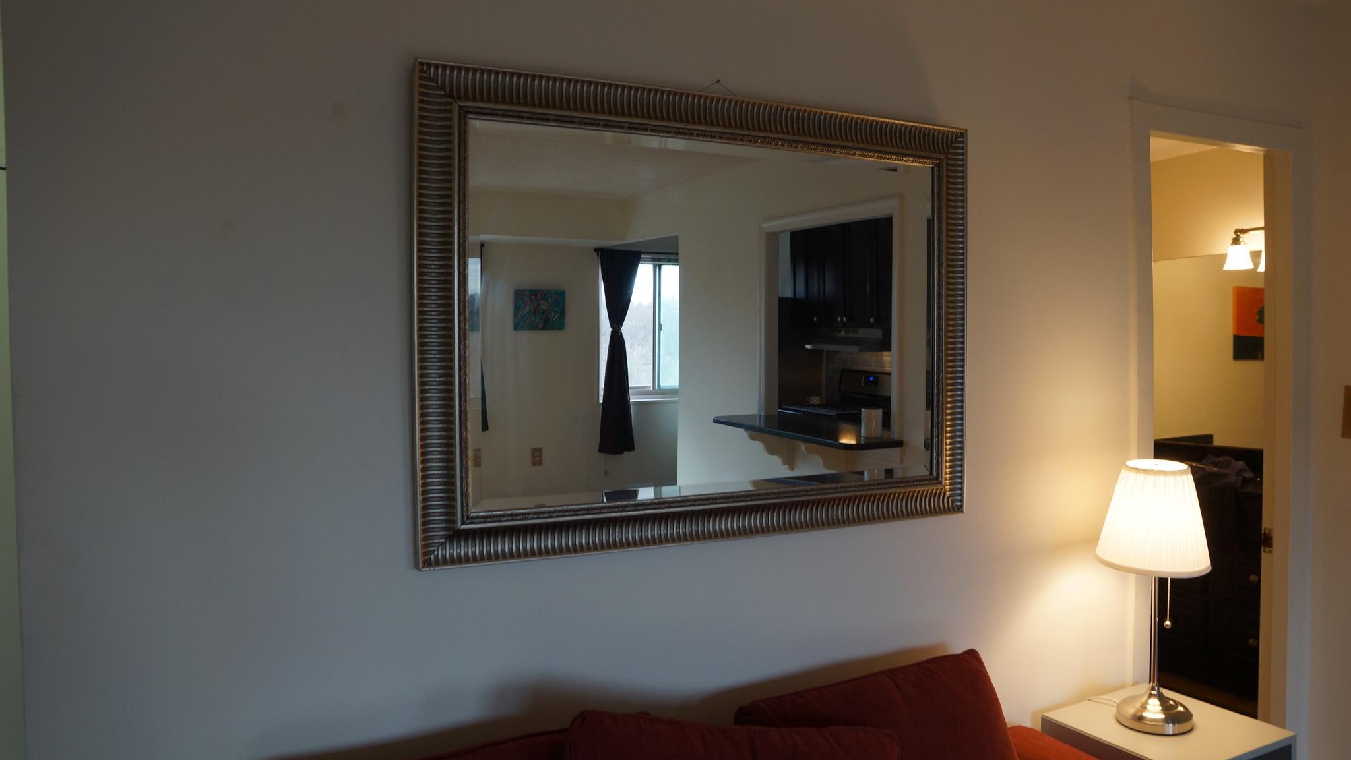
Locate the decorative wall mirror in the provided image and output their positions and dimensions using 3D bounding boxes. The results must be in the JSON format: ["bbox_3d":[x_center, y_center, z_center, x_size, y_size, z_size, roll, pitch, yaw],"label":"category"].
[{"bbox_3d":[0.099,-0.113,1.712,1.149,0.825,0.050,-1,1,-25],"label":"decorative wall mirror"}]

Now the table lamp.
[{"bbox_3d":[1.049,0.460,1.966,0.220,0.550,0.220,-1,1,-25],"label":"table lamp"}]

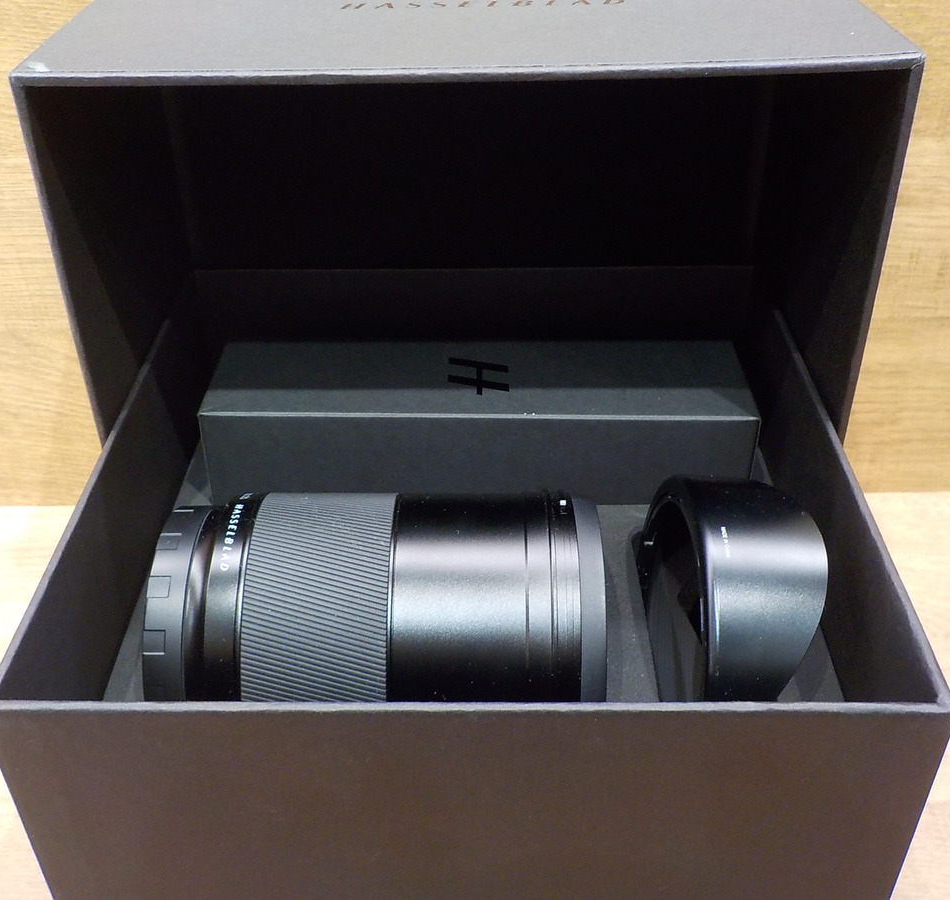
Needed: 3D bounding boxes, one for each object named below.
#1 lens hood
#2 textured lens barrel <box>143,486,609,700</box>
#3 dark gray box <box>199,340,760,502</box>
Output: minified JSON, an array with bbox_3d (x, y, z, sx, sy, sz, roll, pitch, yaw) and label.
[{"bbox_3d":[0.074,0.047,0.305,0.034,0.078,0.078,-3,36,-3],"label":"lens hood"},{"bbox_3d":[-0.025,0.051,0.299,0.118,0.078,0.078,0,36,1],"label":"textured lens barrel"},{"bbox_3d":[0.002,-0.011,0.415,0.206,0.042,0.054,0,36,1],"label":"dark gray box"}]

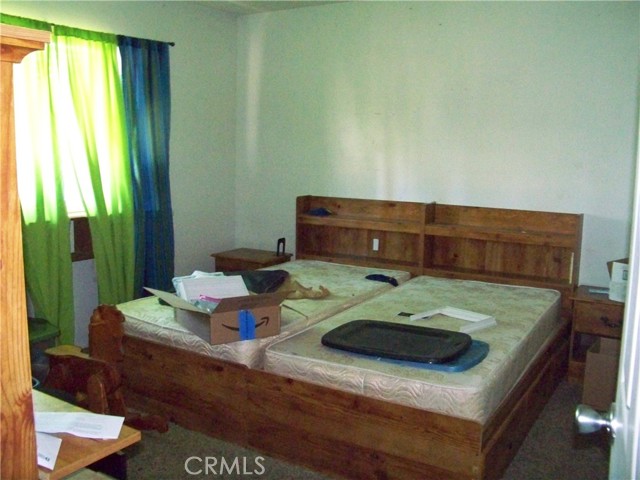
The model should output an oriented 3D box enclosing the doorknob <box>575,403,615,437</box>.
[{"bbox_3d":[0.509,0.333,1.130,0.072,0.063,0.063,4,10,18],"label":"doorknob"}]

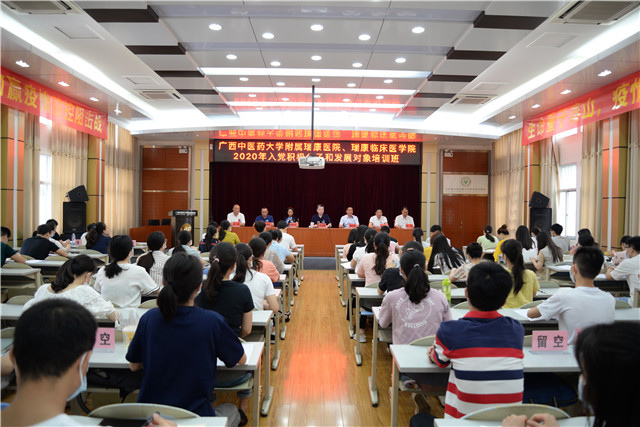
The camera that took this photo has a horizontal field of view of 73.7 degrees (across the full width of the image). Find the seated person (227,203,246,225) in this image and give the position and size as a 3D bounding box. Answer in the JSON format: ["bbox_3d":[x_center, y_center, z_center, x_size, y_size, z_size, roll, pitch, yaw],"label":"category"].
[{"bbox_3d":[-2.396,0.467,12.180,0.520,1.360,0.650,1,0,-1],"label":"seated person"}]

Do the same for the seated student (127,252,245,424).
[{"bbox_3d":[-0.671,0.824,2.122,0.570,1.281,0.680,1,0,2],"label":"seated student"}]

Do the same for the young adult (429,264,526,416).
[{"bbox_3d":[0.771,0.905,2.150,0.480,1.330,0.720,1,0,0],"label":"young adult"}]

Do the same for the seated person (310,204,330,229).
[{"bbox_3d":[0.025,0.492,12.206,0.550,1.370,0.650,1,0,-1],"label":"seated person"}]

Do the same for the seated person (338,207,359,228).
[{"bbox_3d":[0.844,0.522,12.214,0.540,1.330,0.650,1,0,-1],"label":"seated person"}]

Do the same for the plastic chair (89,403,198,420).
[{"bbox_3d":[-0.757,1.168,2.072,0.470,0.770,0.530,1,0,-1],"label":"plastic chair"}]

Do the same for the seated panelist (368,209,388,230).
[{"bbox_3d":[1.693,0.547,12.224,0.530,1.300,0.650,1,0,-1],"label":"seated panelist"}]

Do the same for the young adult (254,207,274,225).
[{"bbox_3d":[-1.590,0.502,12.189,0.540,1.310,0.650,1,0,-1],"label":"young adult"}]

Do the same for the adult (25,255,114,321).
[{"bbox_3d":[-1.850,0.920,3.209,0.620,1.220,0.780,1,1,14],"label":"adult"}]

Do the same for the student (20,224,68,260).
[{"bbox_3d":[-4.496,0.790,7.052,0.680,1.223,0.750,1,0,7],"label":"student"}]

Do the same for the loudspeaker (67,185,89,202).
[{"bbox_3d":[-4.805,-0.392,8.500,0.340,0.310,0.470,-22,11,-27],"label":"loudspeaker"}]

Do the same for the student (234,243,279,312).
[{"bbox_3d":[-0.612,0.915,4.050,0.460,1.269,0.720,1,0,3],"label":"student"}]

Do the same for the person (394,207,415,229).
[{"bbox_3d":[2.396,0.531,12.100,0.550,1.460,0.650,1,0,3],"label":"person"}]

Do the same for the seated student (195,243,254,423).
[{"bbox_3d":[-0.705,0.881,3.150,0.460,1.343,0.720,1,0,2],"label":"seated student"}]

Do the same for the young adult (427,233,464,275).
[{"bbox_3d":[1.853,0.938,6.200,0.500,1.256,0.720,1,0,-6],"label":"young adult"}]

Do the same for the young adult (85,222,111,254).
[{"bbox_3d":[-4.041,0.784,7.852,0.460,1.241,0.640,1,0,11],"label":"young adult"}]

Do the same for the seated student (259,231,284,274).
[{"bbox_3d":[-0.713,0.896,6.150,0.450,1.292,0.720,1,0,0],"label":"seated student"}]

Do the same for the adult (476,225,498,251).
[{"bbox_3d":[3.982,0.909,10.151,0.500,1.270,0.720,1,0,-6],"label":"adult"}]

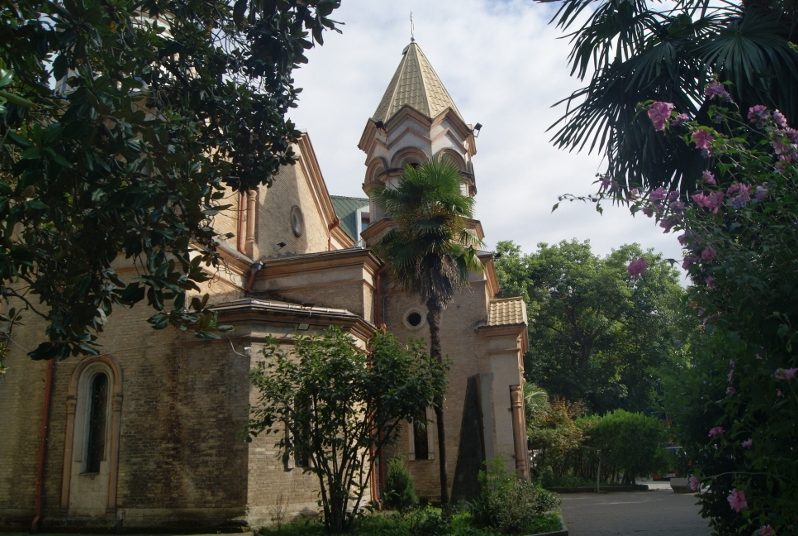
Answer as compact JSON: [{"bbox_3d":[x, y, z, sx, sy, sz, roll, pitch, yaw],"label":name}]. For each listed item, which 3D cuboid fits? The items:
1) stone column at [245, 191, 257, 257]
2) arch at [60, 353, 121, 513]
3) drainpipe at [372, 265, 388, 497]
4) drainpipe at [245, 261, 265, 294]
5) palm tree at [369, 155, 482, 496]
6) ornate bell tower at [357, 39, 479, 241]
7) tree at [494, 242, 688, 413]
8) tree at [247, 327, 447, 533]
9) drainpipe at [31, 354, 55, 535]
[{"bbox_3d":[-4.056,-1.223,16.716,0.245,1.977,0.265,-6,-15,11],"label":"stone column"},{"bbox_3d":[-6.899,3.698,13.650,1.333,3.465,0.245,-6,-15,11],"label":"arch"},{"bbox_3d":[-0.515,2.908,16.289,0.294,6.186,0.206,-6,-15,11],"label":"drainpipe"},{"bbox_3d":[-3.948,0.273,16.310,0.407,0.854,0.314,-6,-15,11],"label":"drainpipe"},{"bbox_3d":[0.856,1.278,15.317,3.003,9.027,2.744,-6,-15,11],"label":"palm tree"},{"bbox_3d":[0.643,-4.432,19.981,3.822,7.301,3.822,-6,-15,11],"label":"ornate bell tower"},{"bbox_3d":[8.885,3.806,27.189,9.408,9.924,8.820,-6,-15,11],"label":"tree"},{"bbox_3d":[-0.991,2.975,11.283,3.717,3.701,3.136,-6,-15,11],"label":"tree"},{"bbox_3d":[-8.155,3.796,13.812,0.137,4.203,0.196,-6,-15,11],"label":"drainpipe"}]

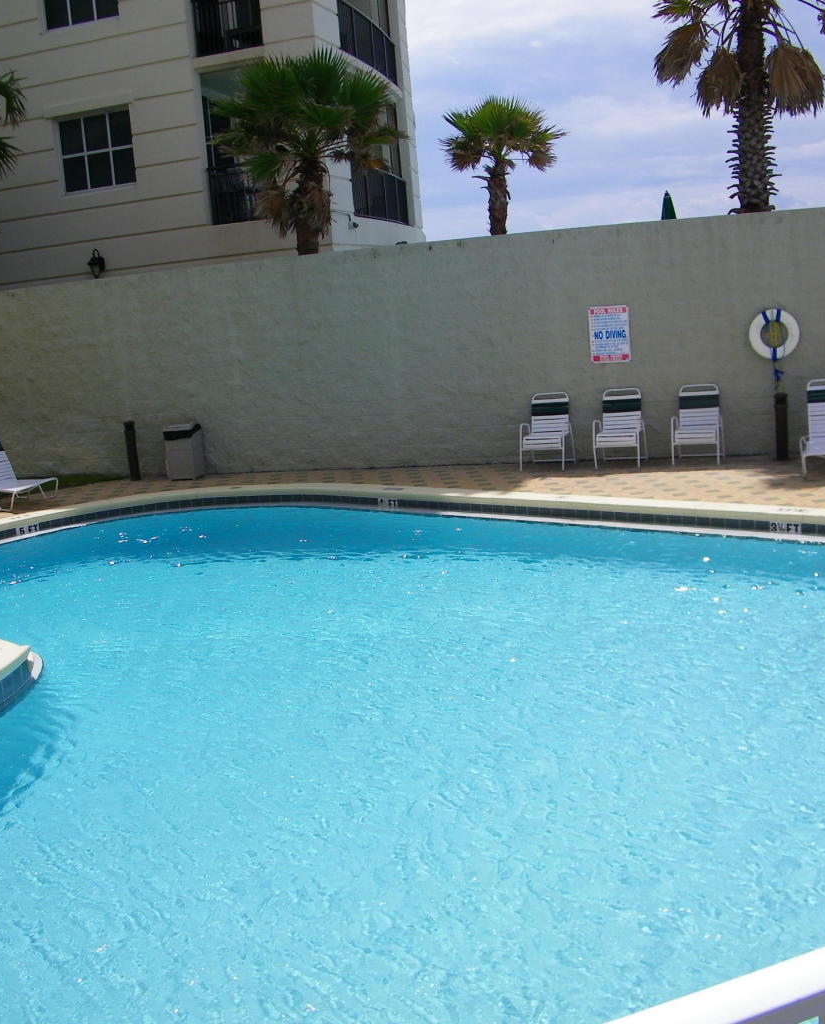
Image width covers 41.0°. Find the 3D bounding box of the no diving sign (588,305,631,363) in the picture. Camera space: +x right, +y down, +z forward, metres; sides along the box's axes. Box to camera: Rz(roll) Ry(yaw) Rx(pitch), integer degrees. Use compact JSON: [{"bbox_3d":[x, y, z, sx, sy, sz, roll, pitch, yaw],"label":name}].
[{"bbox_3d":[2.536,-2.280,14.174,0.500,0.680,0.020,-1,11,20],"label":"no diving sign"}]

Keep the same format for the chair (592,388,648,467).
[{"bbox_3d":[2.620,-1.056,13.926,0.580,0.930,0.650,-1,11,22],"label":"chair"}]

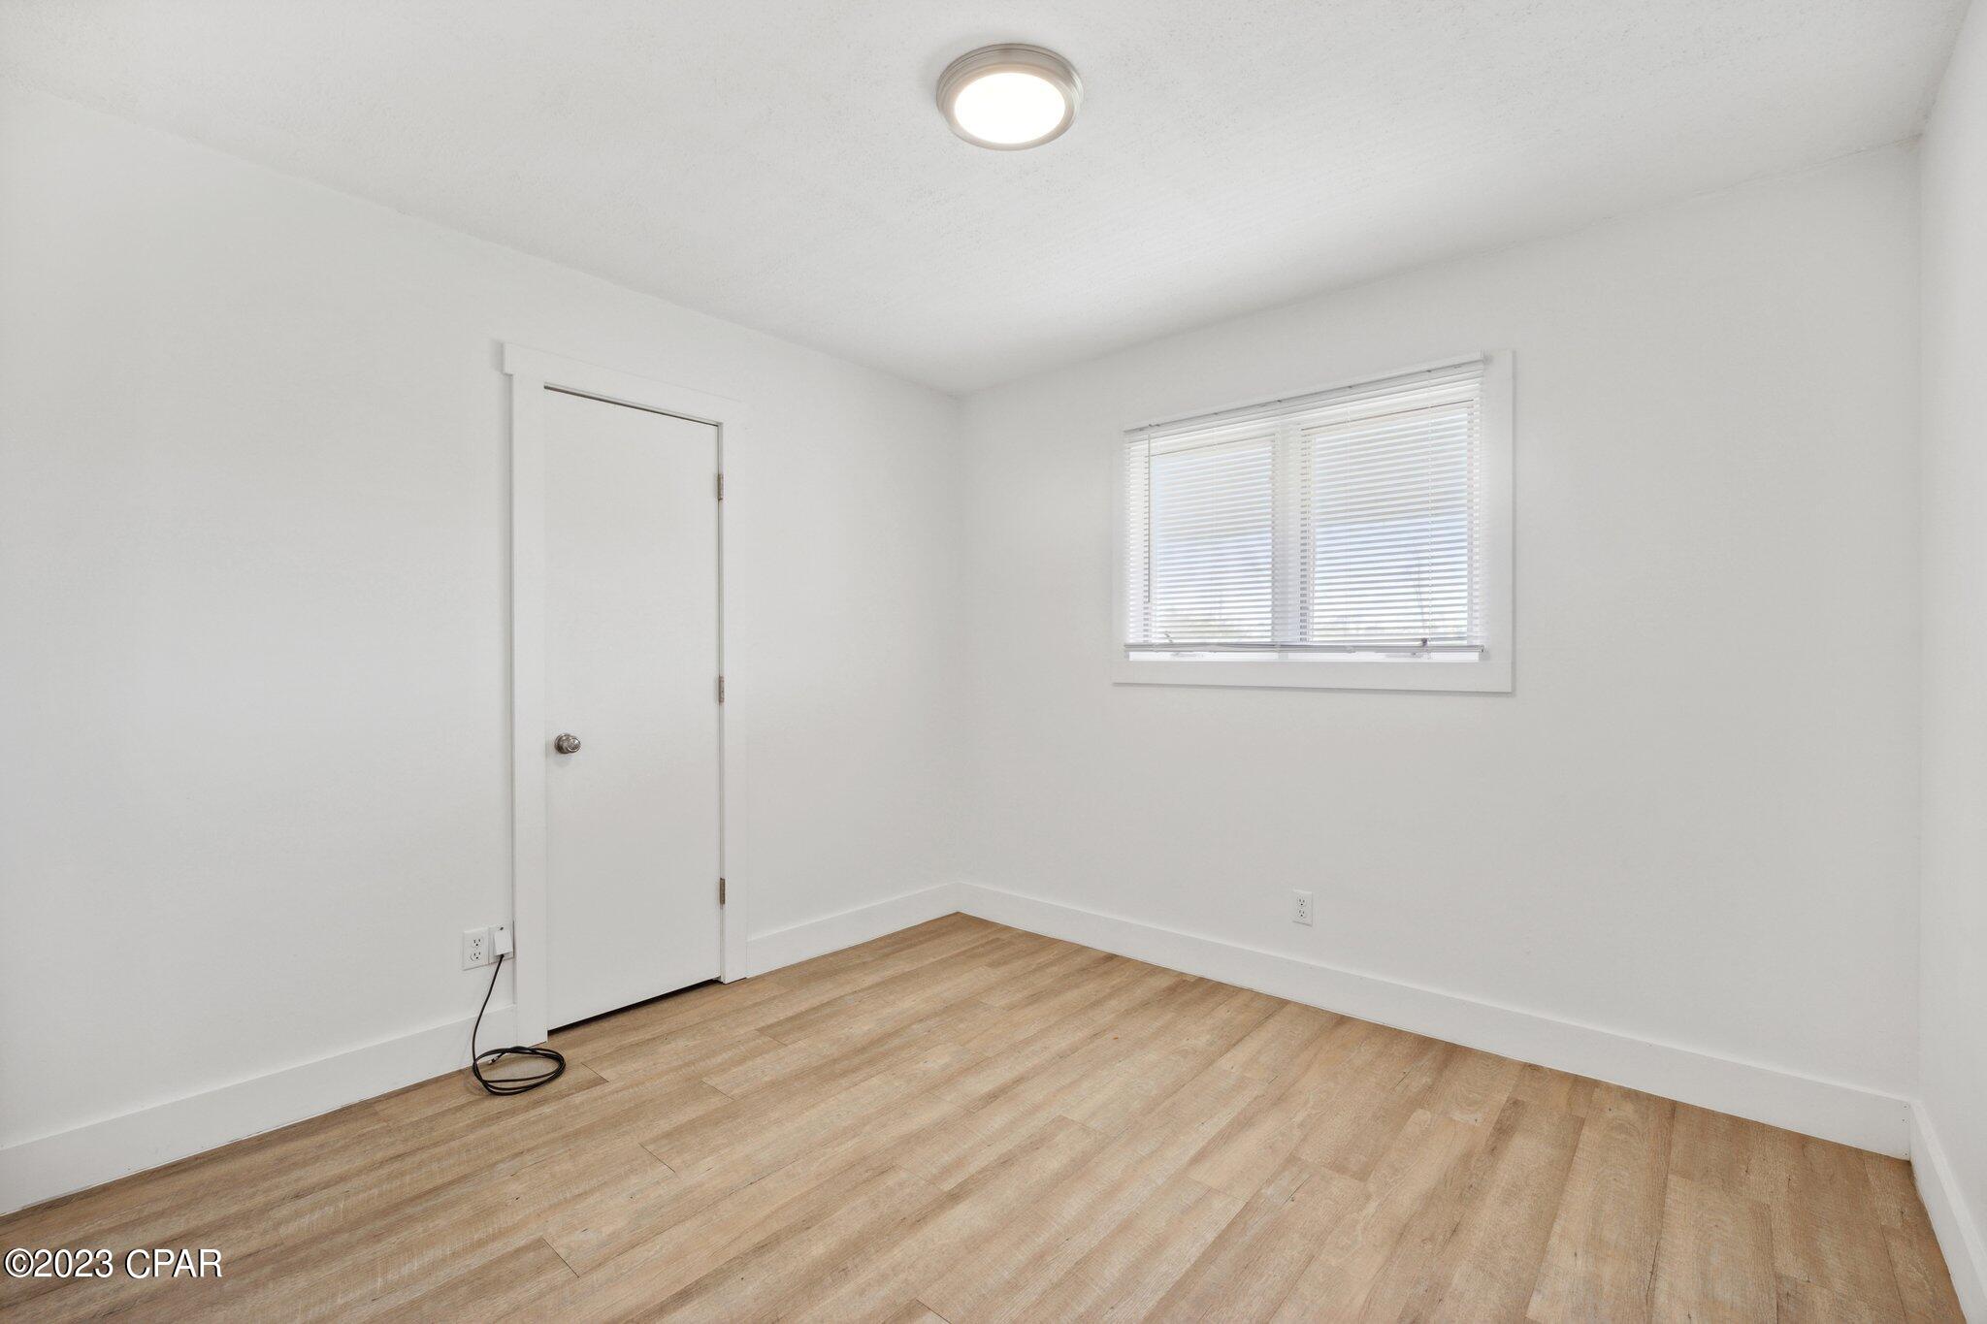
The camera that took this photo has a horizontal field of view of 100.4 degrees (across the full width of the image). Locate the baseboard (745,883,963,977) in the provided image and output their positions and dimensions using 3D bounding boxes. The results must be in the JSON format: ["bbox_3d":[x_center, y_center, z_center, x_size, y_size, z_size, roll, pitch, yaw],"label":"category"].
[{"bbox_3d":[-0.556,1.113,3.497,0.016,0.134,1.100,0,0,42],"label":"baseboard"}]

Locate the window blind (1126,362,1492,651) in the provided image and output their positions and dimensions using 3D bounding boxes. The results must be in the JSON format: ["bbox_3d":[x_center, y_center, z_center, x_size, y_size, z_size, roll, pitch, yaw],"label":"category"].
[{"bbox_3d":[1.004,-0.469,2.892,1.247,0.900,0.035,0,0,39],"label":"window blind"}]

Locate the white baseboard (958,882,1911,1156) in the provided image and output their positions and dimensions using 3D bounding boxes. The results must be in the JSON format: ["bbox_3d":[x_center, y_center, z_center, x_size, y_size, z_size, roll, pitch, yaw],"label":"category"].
[{"bbox_3d":[0.999,1.114,2.932,3.057,0.133,0.016,0,0,39],"label":"white baseboard"}]

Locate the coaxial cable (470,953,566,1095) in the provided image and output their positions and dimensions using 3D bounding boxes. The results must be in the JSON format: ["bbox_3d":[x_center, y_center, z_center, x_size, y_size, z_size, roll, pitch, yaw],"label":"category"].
[{"bbox_3d":[-1.364,1.026,2.390,0.285,0.310,0.215,0,0,42],"label":"coaxial cable"}]

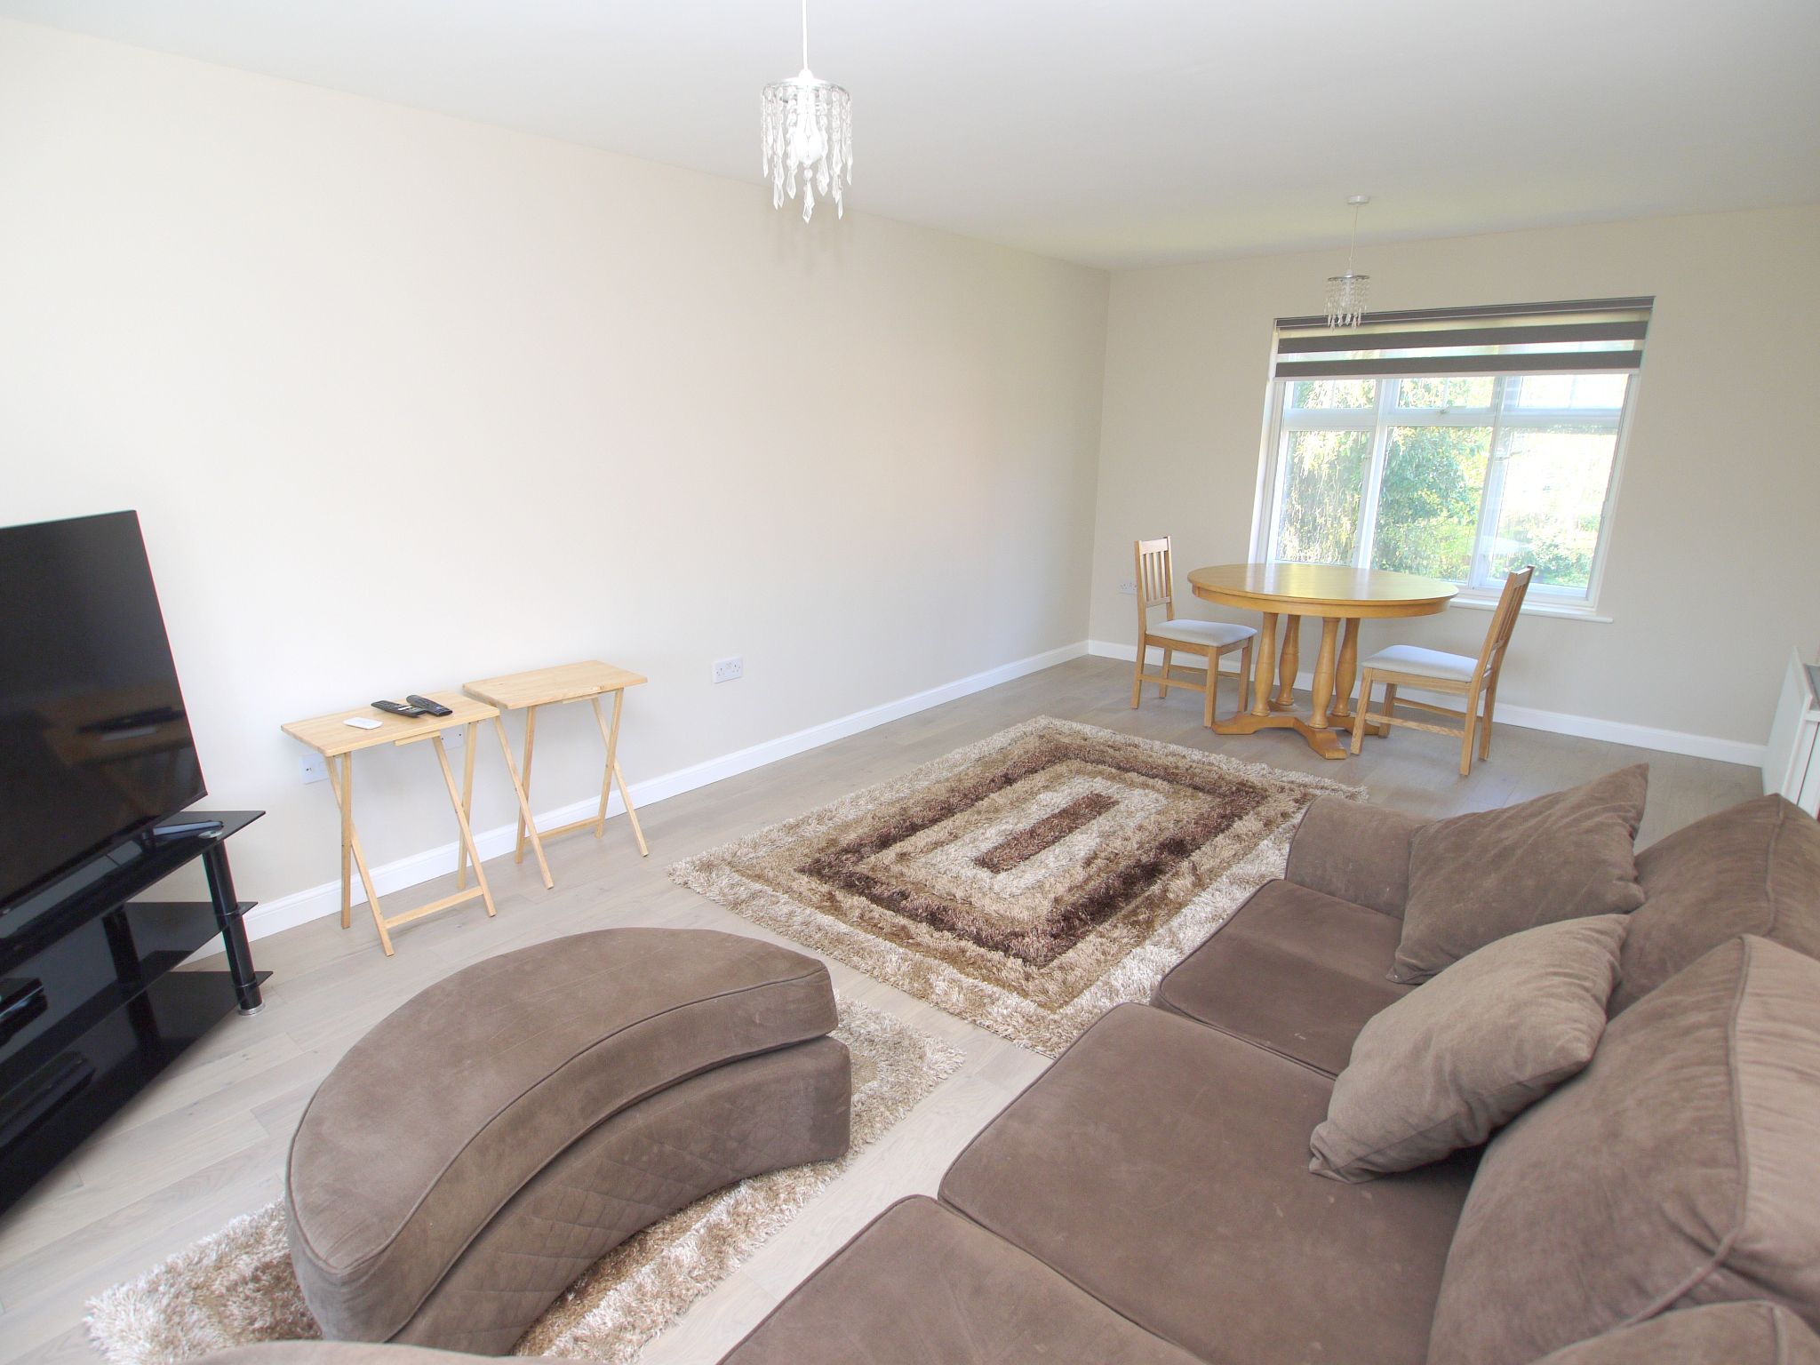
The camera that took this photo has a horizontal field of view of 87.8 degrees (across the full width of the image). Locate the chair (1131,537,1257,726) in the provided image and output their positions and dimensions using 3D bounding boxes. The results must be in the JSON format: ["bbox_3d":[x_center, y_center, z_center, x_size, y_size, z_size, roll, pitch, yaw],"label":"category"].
[{"bbox_3d":[1.497,-0.287,5.016,0.545,0.910,0.425,13,20,39],"label":"chair"}]

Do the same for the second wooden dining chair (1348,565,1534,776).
[{"bbox_3d":[2.413,-0.089,4.303,0.555,0.910,0.425,13,20,39],"label":"second wooden dining chair"}]

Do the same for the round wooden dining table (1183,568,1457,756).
[{"bbox_3d":[1.964,-0.115,4.651,1.190,0.774,1.190,0,15,0],"label":"round wooden dining table"}]

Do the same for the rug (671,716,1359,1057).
[{"bbox_3d":[0.539,0.547,3.633,1.565,0.040,2.310,13,20,39],"label":"rug"}]

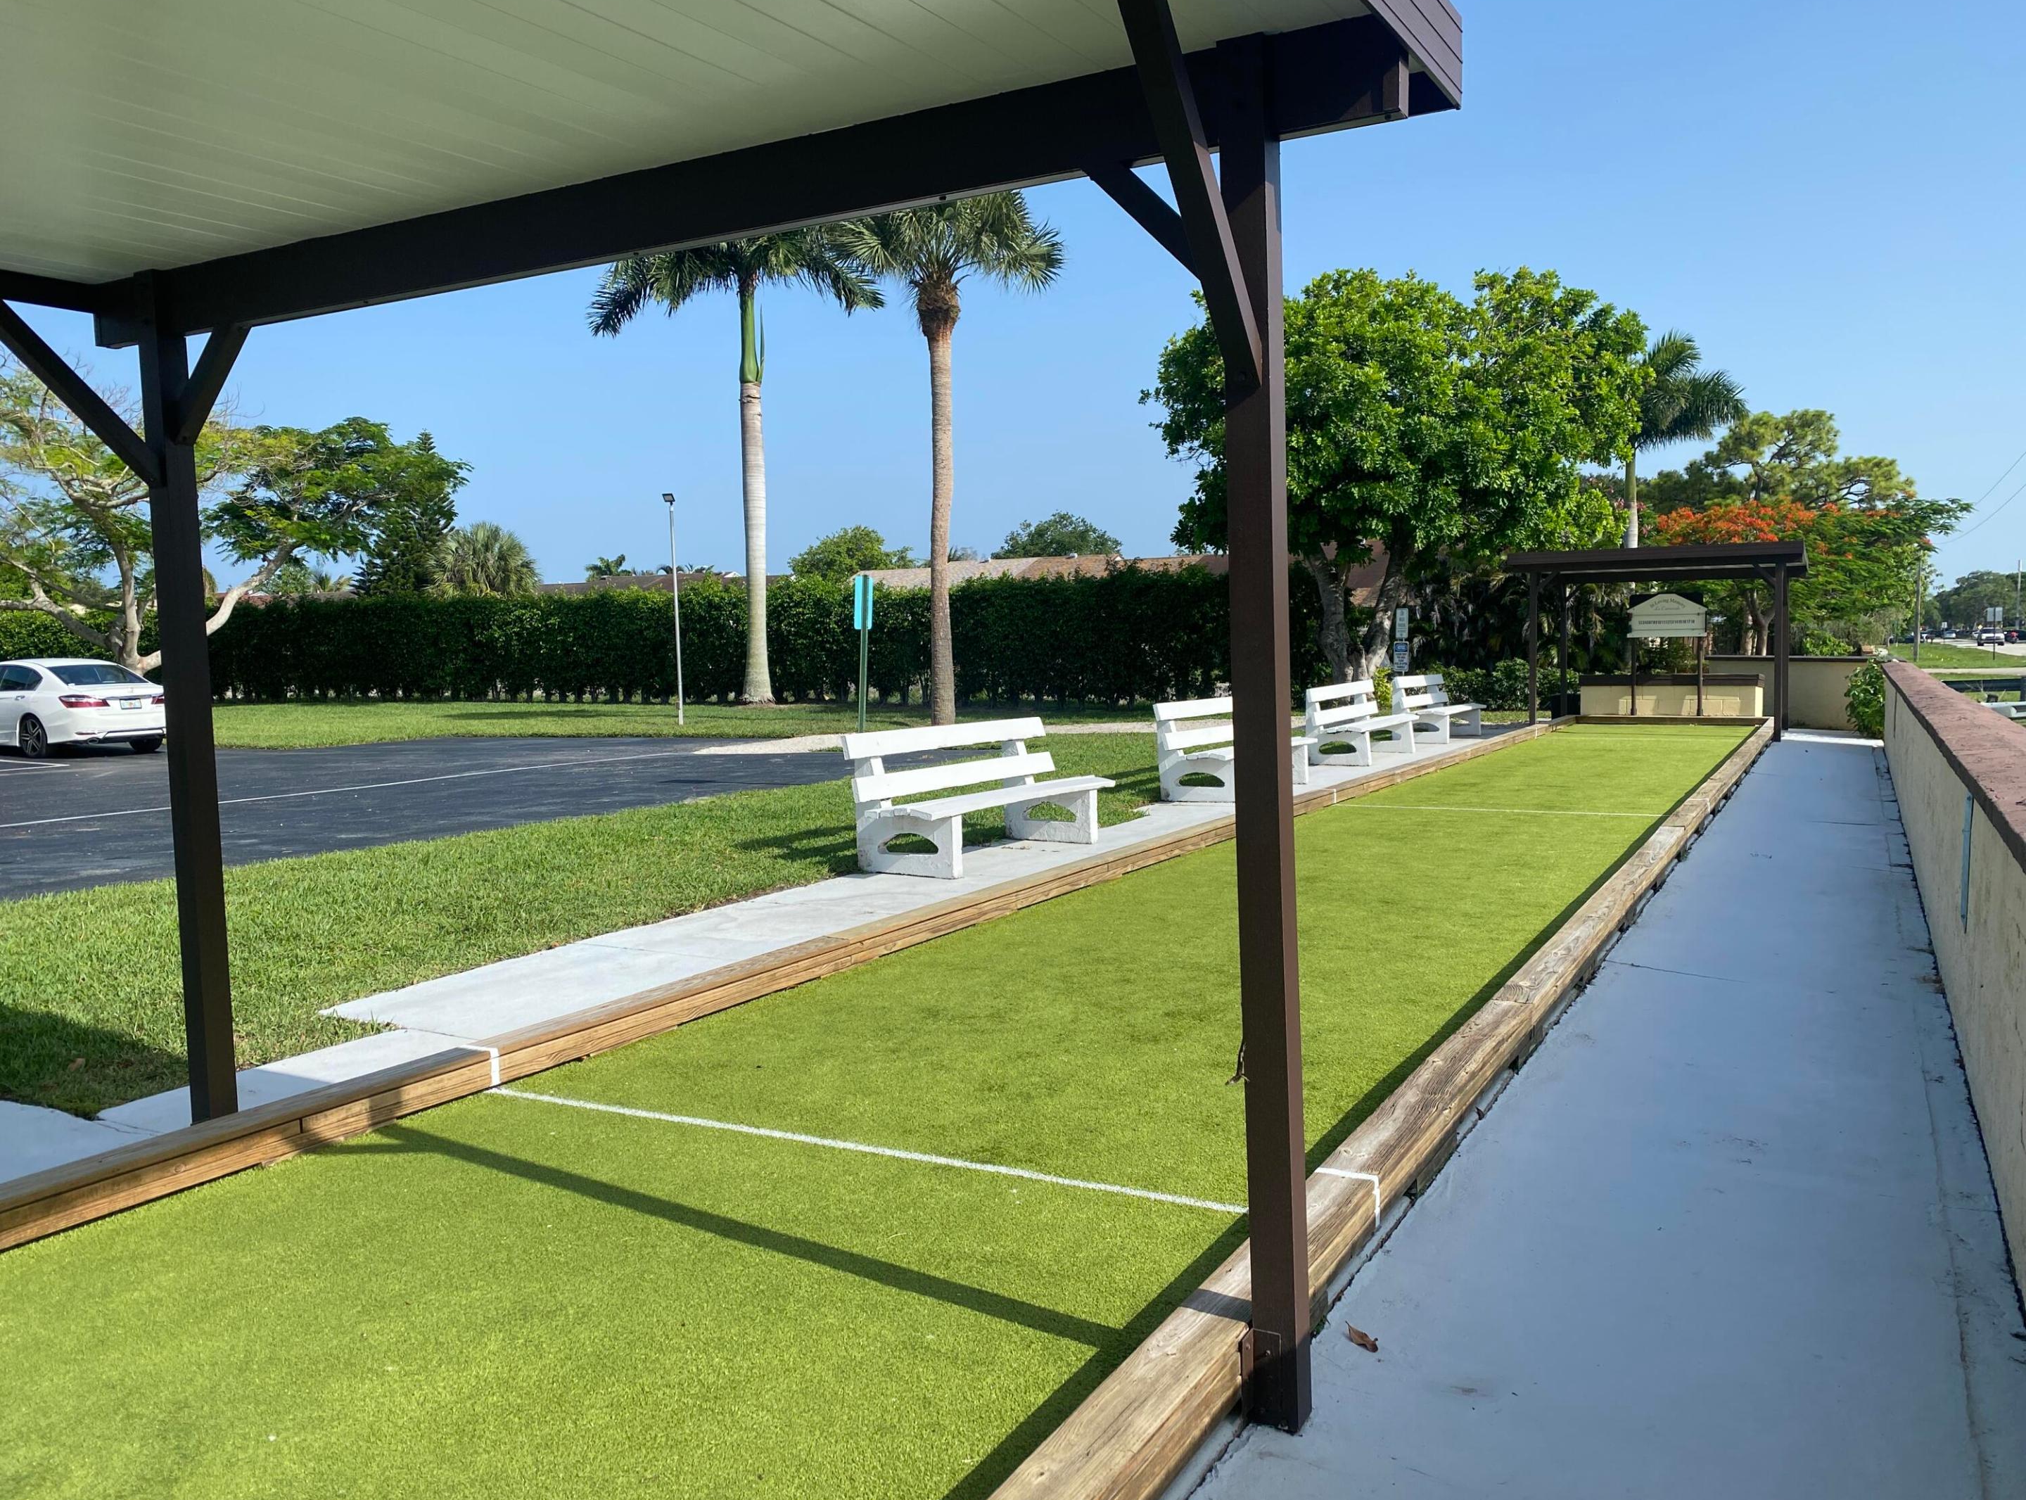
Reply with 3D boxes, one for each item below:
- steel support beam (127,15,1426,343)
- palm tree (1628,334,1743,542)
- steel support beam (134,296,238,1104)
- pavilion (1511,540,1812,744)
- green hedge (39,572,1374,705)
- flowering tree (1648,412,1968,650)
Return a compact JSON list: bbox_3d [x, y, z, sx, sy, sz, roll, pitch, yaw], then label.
[{"bbox_3d":[-0.996,-1.241,3.573,3.869,0.185,0.075,2,5,29],"label":"steel support beam"},{"bbox_3d":[18.228,-7.065,44.324,6.200,10.104,6.200,-1,4,0],"label":"palm tree"},{"bbox_3d":[-2.472,-0.095,4.558,0.090,2.511,0.090,0,4,29],"label":"steel support beam"},{"bbox_3d":[10.486,-1.719,24.551,4.100,2.880,3.850,0,4,29],"label":"pavilion"},{"bbox_3d":[-12.866,-2.739,43.721,47.407,3.000,1.700,0,4,29],"label":"green hedge"},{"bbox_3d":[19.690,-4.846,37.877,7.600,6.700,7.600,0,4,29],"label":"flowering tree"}]

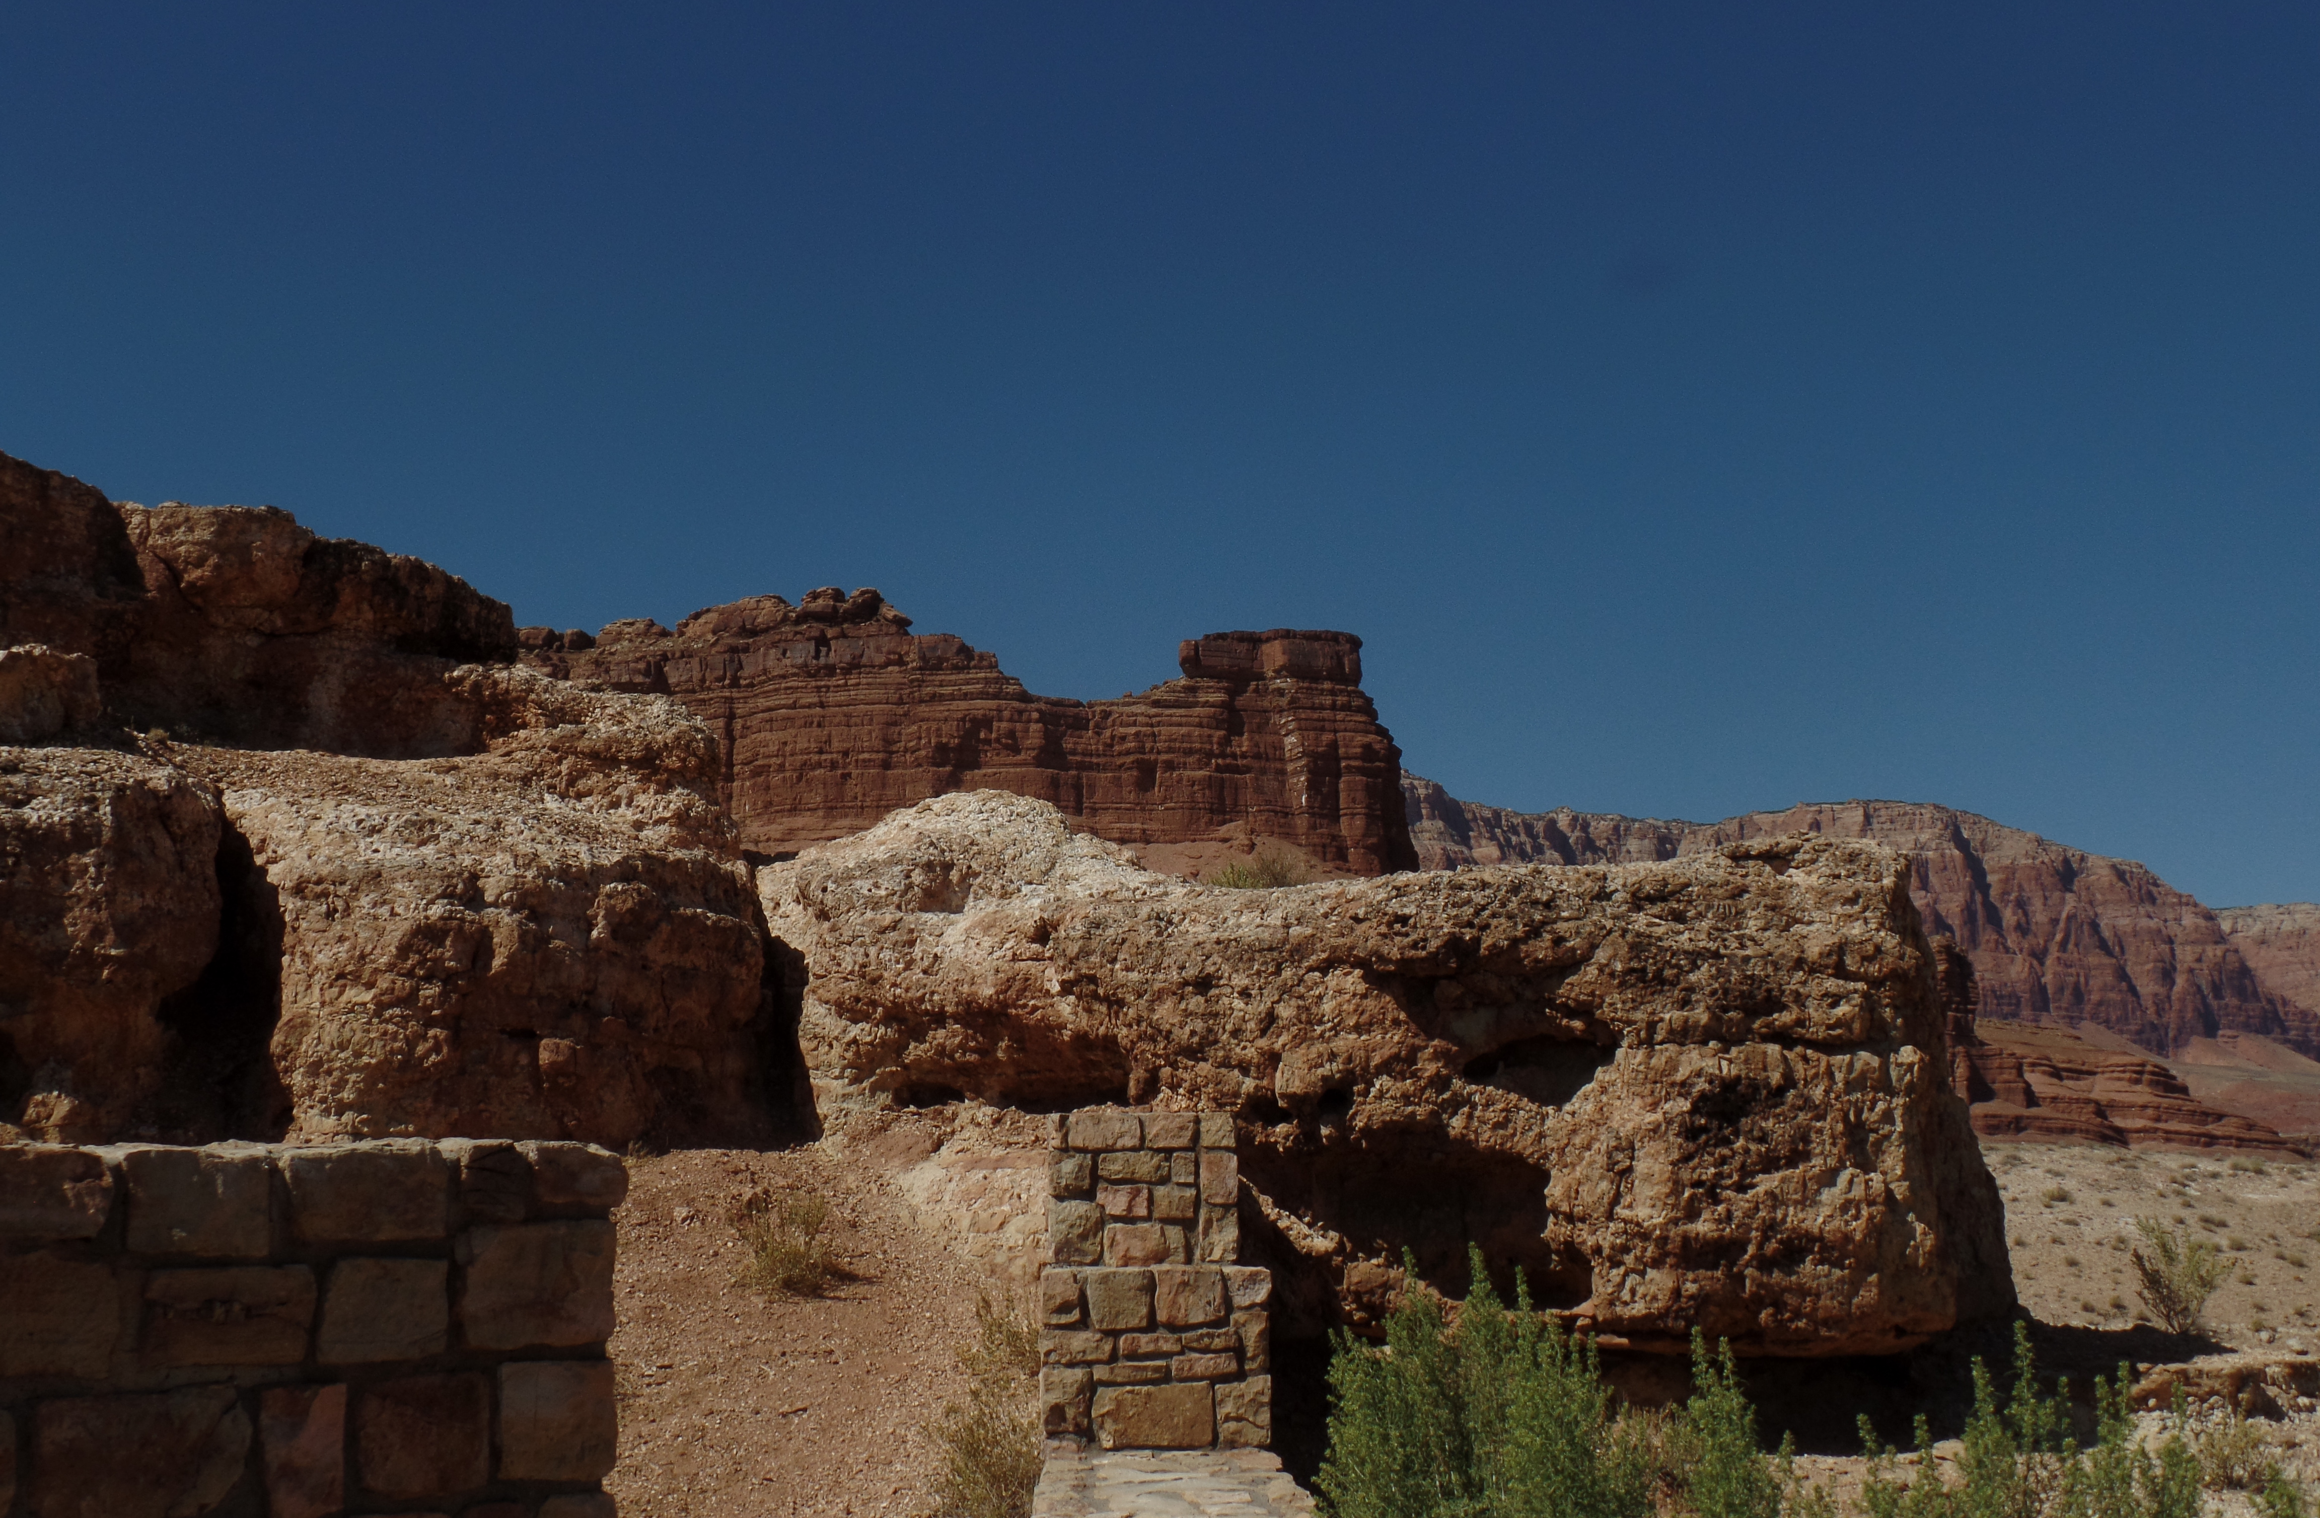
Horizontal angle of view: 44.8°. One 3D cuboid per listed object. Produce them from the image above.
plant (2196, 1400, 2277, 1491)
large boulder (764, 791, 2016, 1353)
[{"bbox_3d":[3.980,2.534,10.362,0.290,0.350,0.280,0,-7,0],"label":"plant"},{"bbox_3d":[1.137,1.501,12.863,5.400,2.350,2.900,-2,-9,14],"label":"large boulder"}]

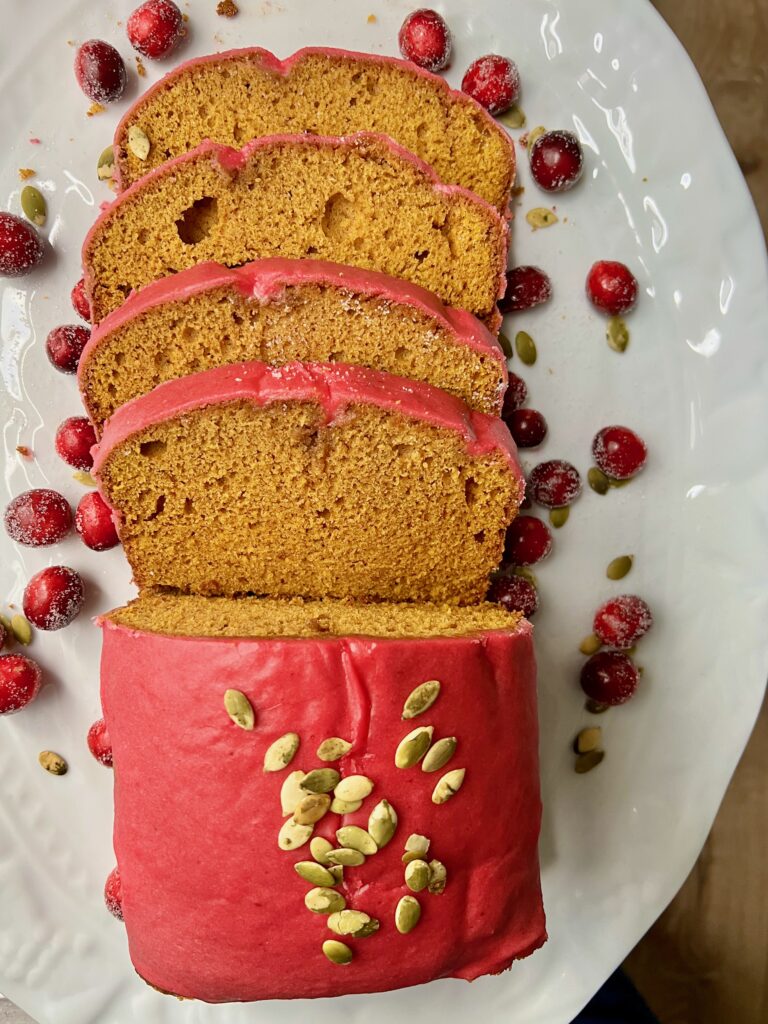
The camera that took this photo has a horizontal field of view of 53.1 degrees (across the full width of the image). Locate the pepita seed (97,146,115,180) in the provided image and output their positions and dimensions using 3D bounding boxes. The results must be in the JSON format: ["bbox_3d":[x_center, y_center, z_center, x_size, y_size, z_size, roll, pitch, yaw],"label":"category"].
[{"bbox_3d":[-0.090,-0.114,0.250,0.007,0.003,0.013,12,91,-1],"label":"pepita seed"}]

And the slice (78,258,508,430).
[{"bbox_3d":[-0.025,-0.036,0.226,0.119,0.018,0.070,0,124,0],"label":"slice"}]

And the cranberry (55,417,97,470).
[{"bbox_3d":[-0.106,-0.024,0.267,0.017,0.017,0.018,0,90,0],"label":"cranberry"}]

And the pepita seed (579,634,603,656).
[{"bbox_3d":[0.067,0.043,0.248,0.011,0.003,0.006,-40,91,0],"label":"pepita seed"}]

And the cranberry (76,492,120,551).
[{"bbox_3d":[-0.090,0.003,0.244,0.015,0.015,0.019,-10,91,0],"label":"cranberry"}]

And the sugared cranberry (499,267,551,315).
[{"bbox_3d":[0.048,-0.077,0.267,0.020,0.016,0.016,-17,90,0],"label":"sugared cranberry"}]

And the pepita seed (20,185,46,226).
[{"bbox_3d":[-0.116,-0.101,0.254,0.007,0.003,0.014,-21,94,1],"label":"pepita seed"}]

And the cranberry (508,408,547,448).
[{"bbox_3d":[0.050,-0.029,0.268,0.014,0.014,0.014,0,90,0],"label":"cranberry"}]

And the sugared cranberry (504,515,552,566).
[{"bbox_3d":[0.048,0.010,0.258,0.016,0.016,0.017,0,94,0],"label":"sugared cranberry"}]

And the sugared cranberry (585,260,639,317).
[{"bbox_3d":[0.074,-0.073,0.251,0.016,0.016,0.018,-11,94,1],"label":"sugared cranberry"}]

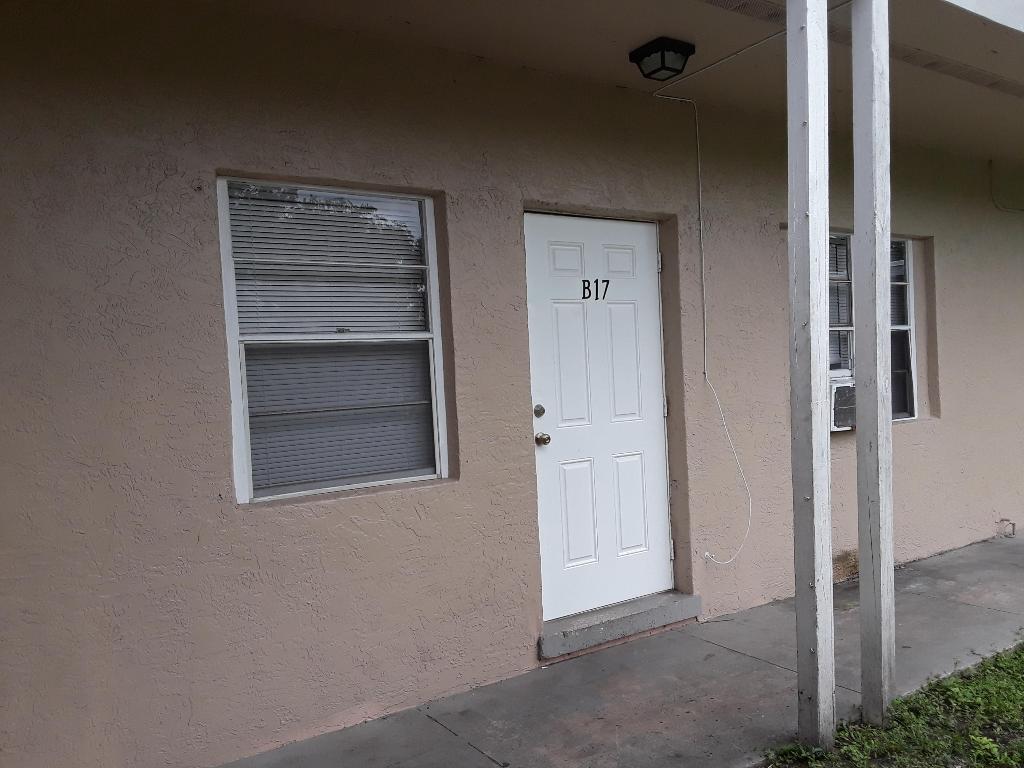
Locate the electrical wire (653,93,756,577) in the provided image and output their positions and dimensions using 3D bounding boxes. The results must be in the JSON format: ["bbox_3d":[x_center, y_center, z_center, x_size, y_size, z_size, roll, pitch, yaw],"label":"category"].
[{"bbox_3d":[1.085,-0.263,4.556,0.620,2.560,0.050,-3,1,-33],"label":"electrical wire"}]

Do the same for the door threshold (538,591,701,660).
[{"bbox_3d":[0.543,1.226,4.279,1.050,0.125,0.155,-3,1,-33],"label":"door threshold"}]

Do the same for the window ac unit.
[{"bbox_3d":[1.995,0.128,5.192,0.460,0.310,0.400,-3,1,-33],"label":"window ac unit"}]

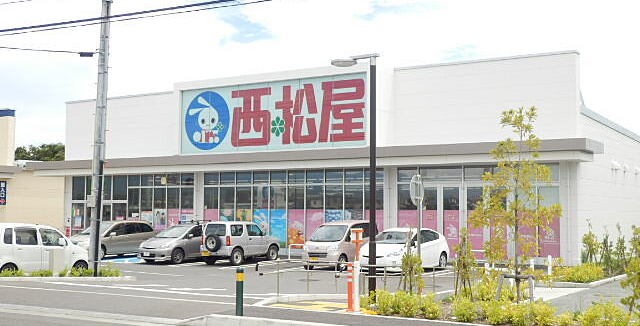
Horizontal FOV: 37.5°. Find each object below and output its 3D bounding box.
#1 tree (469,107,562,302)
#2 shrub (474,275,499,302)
[{"bbox_3d":[3.455,0.791,16.706,1.600,3.548,1.600,0,-3,0],"label":"tree"},{"bbox_3d":[3.213,2.427,18.198,0.460,0.489,0.460,0,-3,0],"label":"shrub"}]

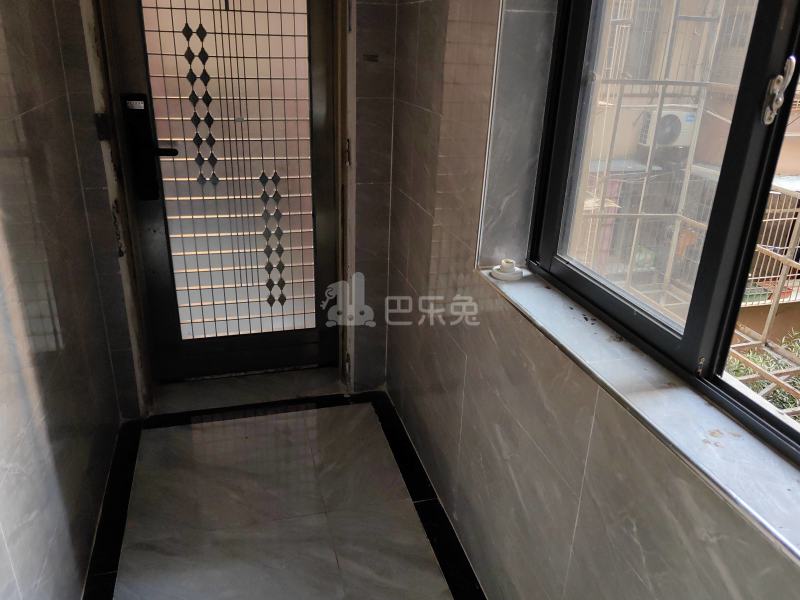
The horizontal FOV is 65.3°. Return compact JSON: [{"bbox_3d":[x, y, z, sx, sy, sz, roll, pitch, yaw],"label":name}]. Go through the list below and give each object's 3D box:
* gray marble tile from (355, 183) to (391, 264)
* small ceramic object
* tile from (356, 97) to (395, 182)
[{"bbox_3d":[-0.103,-0.292,2.377,0.134,0.302,0.012,-4,24,-15],"label":"gray marble tile"},{"bbox_3d":[0.264,-0.079,1.538,0.080,0.035,0.080,2,23,-1],"label":"small ceramic object"},{"bbox_3d":[-0.092,-0.572,2.258,0.134,0.302,0.012,-4,24,-15],"label":"tile"}]

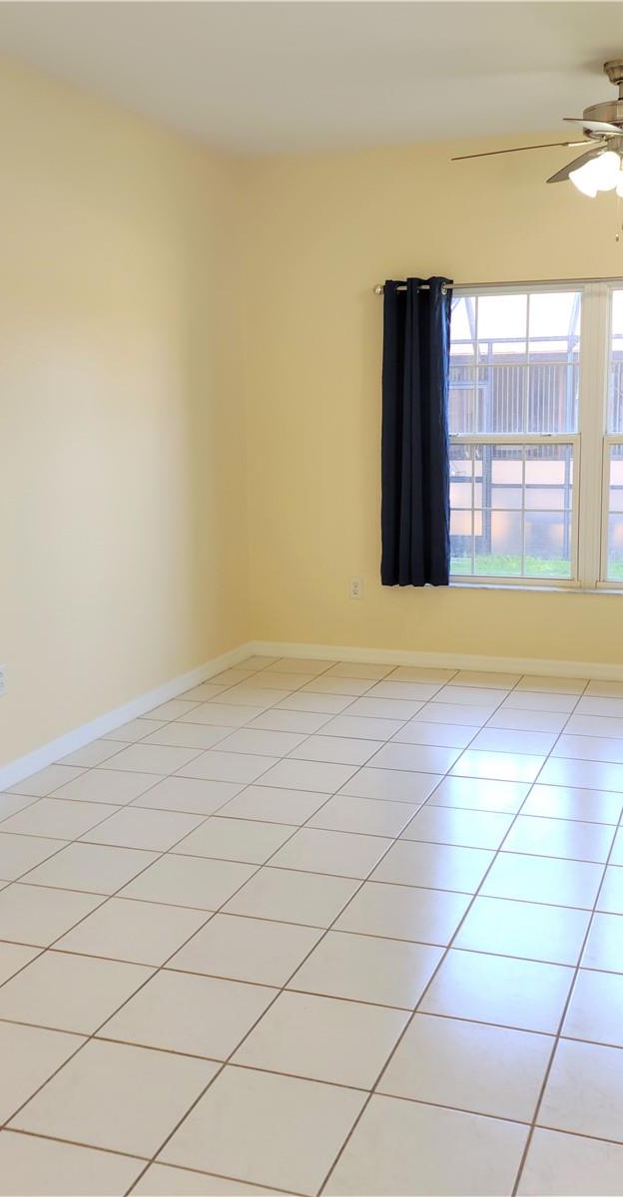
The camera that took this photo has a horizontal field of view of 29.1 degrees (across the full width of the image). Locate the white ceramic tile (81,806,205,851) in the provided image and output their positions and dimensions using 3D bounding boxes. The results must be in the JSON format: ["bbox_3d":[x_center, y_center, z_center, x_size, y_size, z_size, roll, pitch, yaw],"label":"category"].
[{"bbox_3d":[-0.566,0.784,4.062,0.328,0.010,0.340,3,11,19],"label":"white ceramic tile"}]

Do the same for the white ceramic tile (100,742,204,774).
[{"bbox_3d":[-0.651,0.651,4.859,0.333,0.010,0.337,3,11,20],"label":"white ceramic tile"}]

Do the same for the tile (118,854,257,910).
[{"bbox_3d":[-0.367,0.851,3.588,0.329,0.010,0.340,3,11,19],"label":"tile"}]

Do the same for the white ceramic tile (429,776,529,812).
[{"bbox_3d":[0.615,0.719,4.376,0.328,0.010,0.340,3,11,19],"label":"white ceramic tile"}]

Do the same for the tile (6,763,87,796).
[{"bbox_3d":[-1.002,0.697,4.567,0.184,0.010,0.340,3,10,19],"label":"tile"}]

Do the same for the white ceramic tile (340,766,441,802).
[{"bbox_3d":[0.299,0.695,4.442,0.329,0.010,0.340,3,11,19],"label":"white ceramic tile"}]

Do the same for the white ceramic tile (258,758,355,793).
[{"bbox_3d":[-0.015,0.687,4.622,0.333,0.010,0.337,3,11,20],"label":"white ceramic tile"}]

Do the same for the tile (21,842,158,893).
[{"bbox_3d":[-0.692,0.846,3.769,0.333,0.010,0.337,3,11,20],"label":"tile"}]

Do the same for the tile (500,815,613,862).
[{"bbox_3d":[0.824,0.799,3.963,0.334,0.010,0.337,3,11,20],"label":"tile"}]

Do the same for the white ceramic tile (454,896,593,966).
[{"bbox_3d":[0.584,0.913,3.293,0.331,0.010,0.333,3,11,19],"label":"white ceramic tile"}]

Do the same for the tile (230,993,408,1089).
[{"bbox_3d":[0.030,1.015,2.764,0.331,0.010,0.333,3,11,19],"label":"tile"}]

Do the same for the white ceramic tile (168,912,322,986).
[{"bbox_3d":[-0.171,0.939,3.217,0.333,0.010,0.337,3,11,20],"label":"white ceramic tile"}]

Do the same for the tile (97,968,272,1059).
[{"bbox_3d":[-0.286,0.983,2.833,0.329,0.010,0.340,3,11,19],"label":"tile"}]

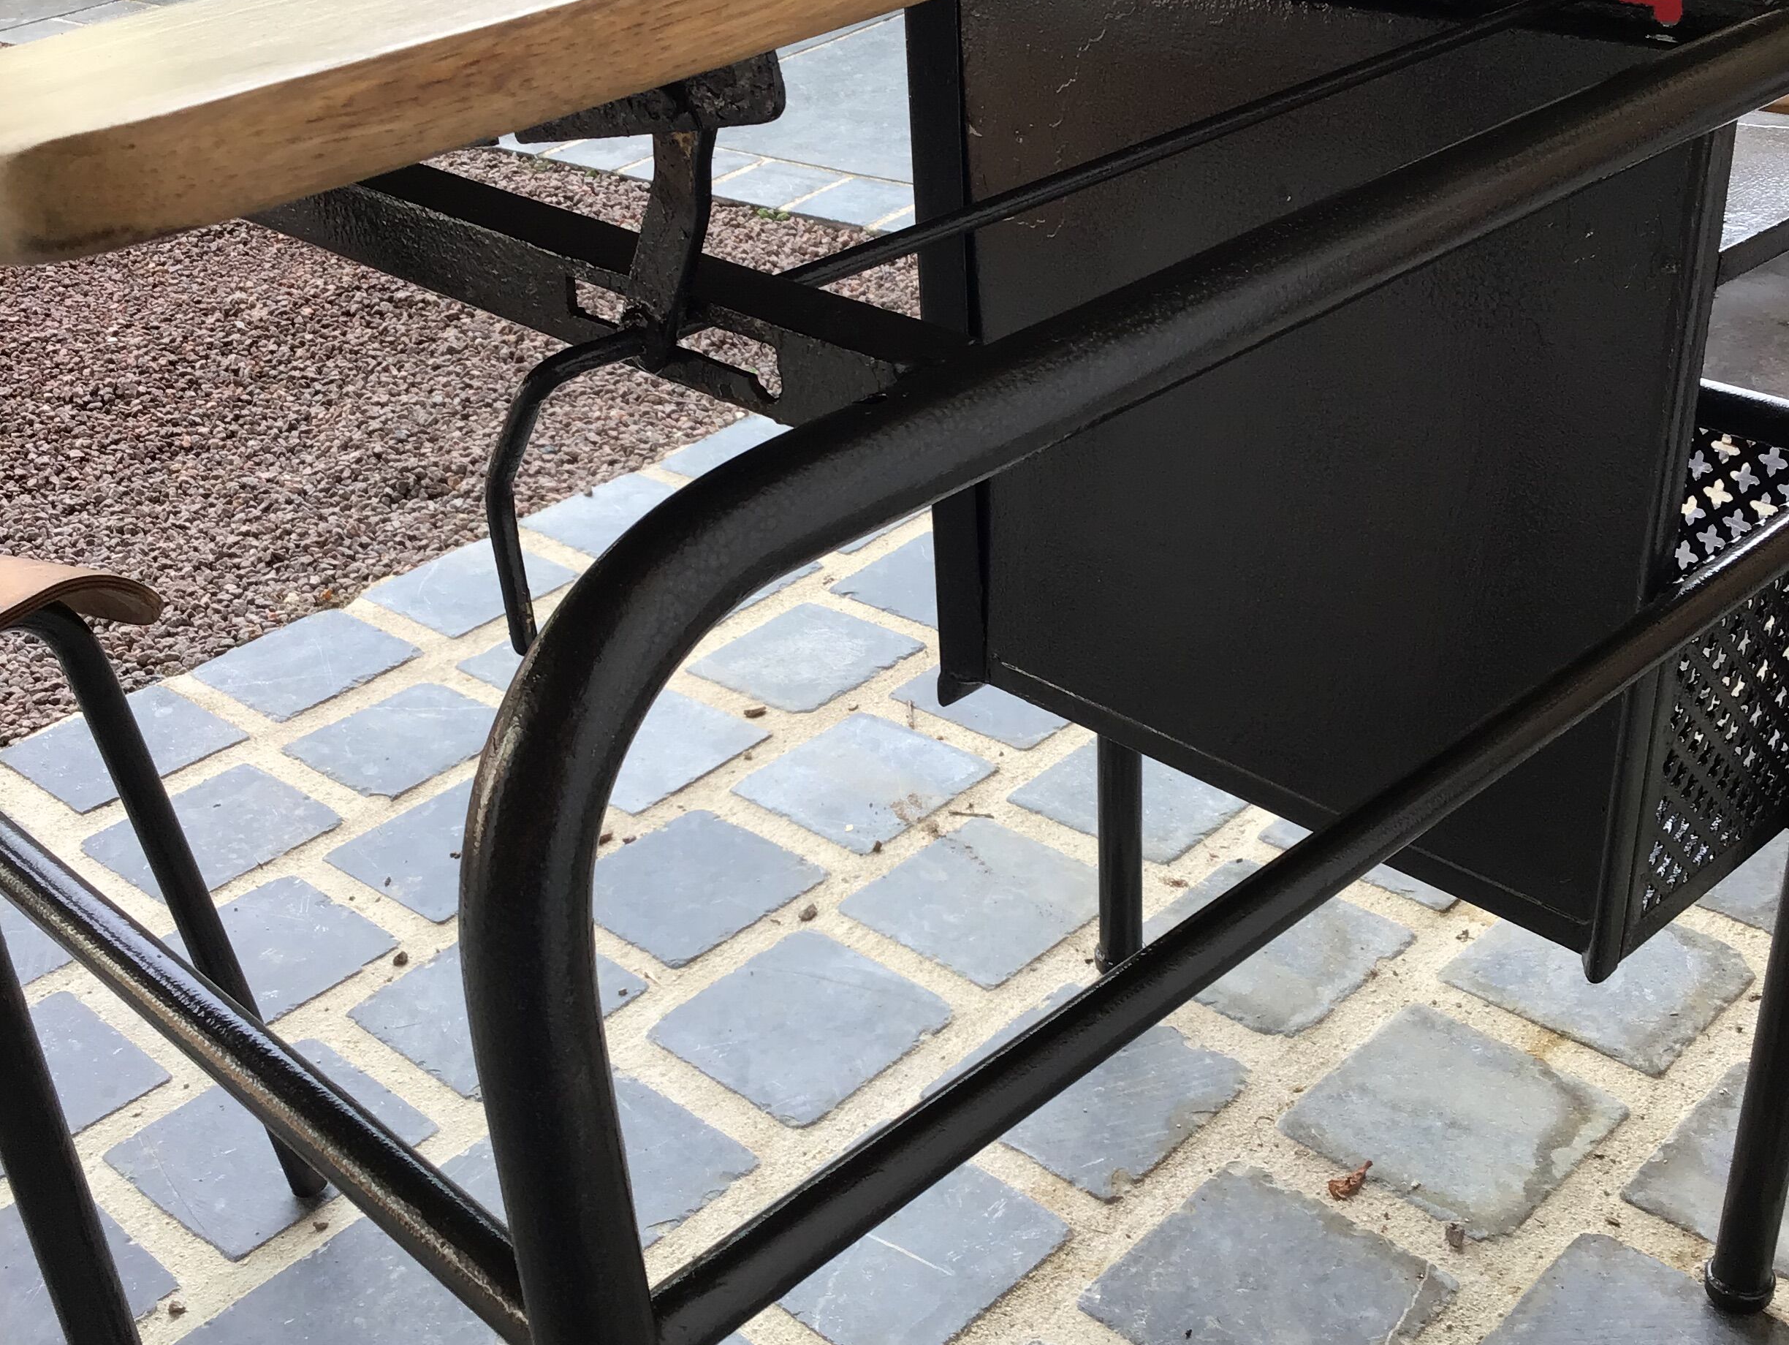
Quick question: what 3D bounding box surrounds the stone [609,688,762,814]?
[{"bbox_3d":[-0.189,0.068,1.639,0.137,0.025,0.138,22,38,39],"label":"stone"}]

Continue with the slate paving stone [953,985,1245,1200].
[{"bbox_3d":[0.122,0.269,1.331,0.144,0.030,0.150,23,39,39],"label":"slate paving stone"}]

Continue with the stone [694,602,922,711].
[{"bbox_3d":[-0.074,0.000,1.838,0.143,0.030,0.145,22,38,38],"label":"stone"}]

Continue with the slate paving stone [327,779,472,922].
[{"bbox_3d":[-0.309,0.137,1.530,0.137,0.025,0.137,22,38,39],"label":"slate paving stone"}]

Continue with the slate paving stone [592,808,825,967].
[{"bbox_3d":[-0.139,0.157,1.471,0.134,0.025,0.136,22,38,39],"label":"slate paving stone"}]

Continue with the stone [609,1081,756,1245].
[{"bbox_3d":[-0.172,0.295,1.224,0.141,0.025,0.137,22,38,39],"label":"stone"}]

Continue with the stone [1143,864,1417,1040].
[{"bbox_3d":[0.237,0.184,1.369,0.136,0.025,0.137,22,38,39],"label":"stone"}]

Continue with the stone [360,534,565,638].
[{"bbox_3d":[-0.390,-0.067,2.001,0.139,0.030,0.151,22,39,39],"label":"stone"}]

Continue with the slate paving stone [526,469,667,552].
[{"bbox_3d":[-0.264,-0.142,2.119,0.143,0.030,0.150,23,39,39],"label":"slate paving stone"}]

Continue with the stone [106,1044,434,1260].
[{"bbox_3d":[-0.364,0.288,1.263,0.137,0.025,0.141,22,38,39],"label":"stone"}]

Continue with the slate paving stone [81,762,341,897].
[{"bbox_3d":[-0.523,0.138,1.652,0.141,0.030,0.146,22,38,38],"label":"slate paving stone"}]

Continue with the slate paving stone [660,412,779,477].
[{"bbox_3d":[-0.139,-0.203,2.123,0.136,0.025,0.145,22,38,39],"label":"slate paving stone"}]

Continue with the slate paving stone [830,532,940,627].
[{"bbox_3d":[0.038,-0.069,1.855,0.137,0.025,0.140,22,38,39],"label":"slate paving stone"}]

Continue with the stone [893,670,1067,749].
[{"bbox_3d":[0.101,0.024,1.772,0.145,0.030,0.146,22,38,39],"label":"stone"}]

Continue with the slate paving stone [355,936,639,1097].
[{"bbox_3d":[-0.265,0.234,1.445,0.141,0.030,0.147,22,38,38],"label":"slate paving stone"}]

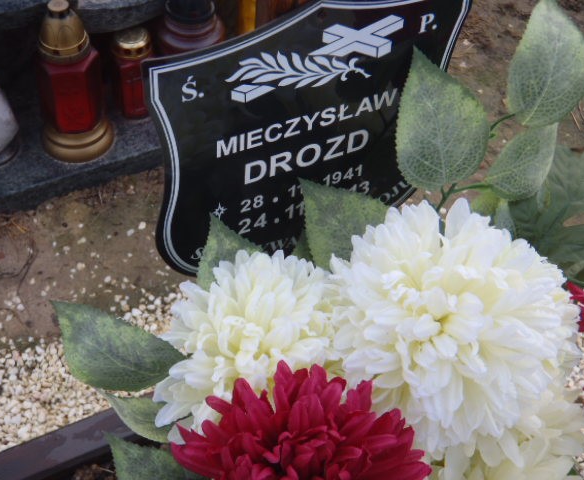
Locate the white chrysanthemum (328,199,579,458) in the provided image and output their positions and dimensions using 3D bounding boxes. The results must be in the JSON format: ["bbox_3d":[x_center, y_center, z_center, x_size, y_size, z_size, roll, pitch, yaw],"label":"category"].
[{"bbox_3d":[0.093,0.051,0.610,0.138,0.105,0.142,0,76,15],"label":"white chrysanthemum"}]

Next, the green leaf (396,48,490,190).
[{"bbox_3d":[0.096,-0.076,0.680,0.060,0.093,0.020,-13,1,7],"label":"green leaf"}]

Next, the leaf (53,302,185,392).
[{"bbox_3d":[-0.119,0.073,0.730,0.100,0.025,0.060,18,57,9],"label":"leaf"}]

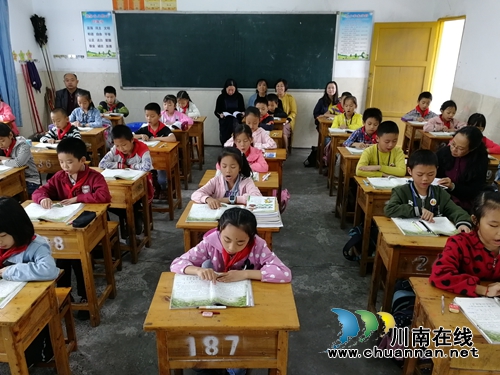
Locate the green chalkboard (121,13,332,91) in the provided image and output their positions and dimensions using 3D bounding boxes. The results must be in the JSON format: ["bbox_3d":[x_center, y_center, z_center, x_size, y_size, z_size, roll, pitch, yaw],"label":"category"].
[{"bbox_3d":[-0.397,-2.190,6.326,3.571,1.203,0.060,1,21,2],"label":"green chalkboard"}]

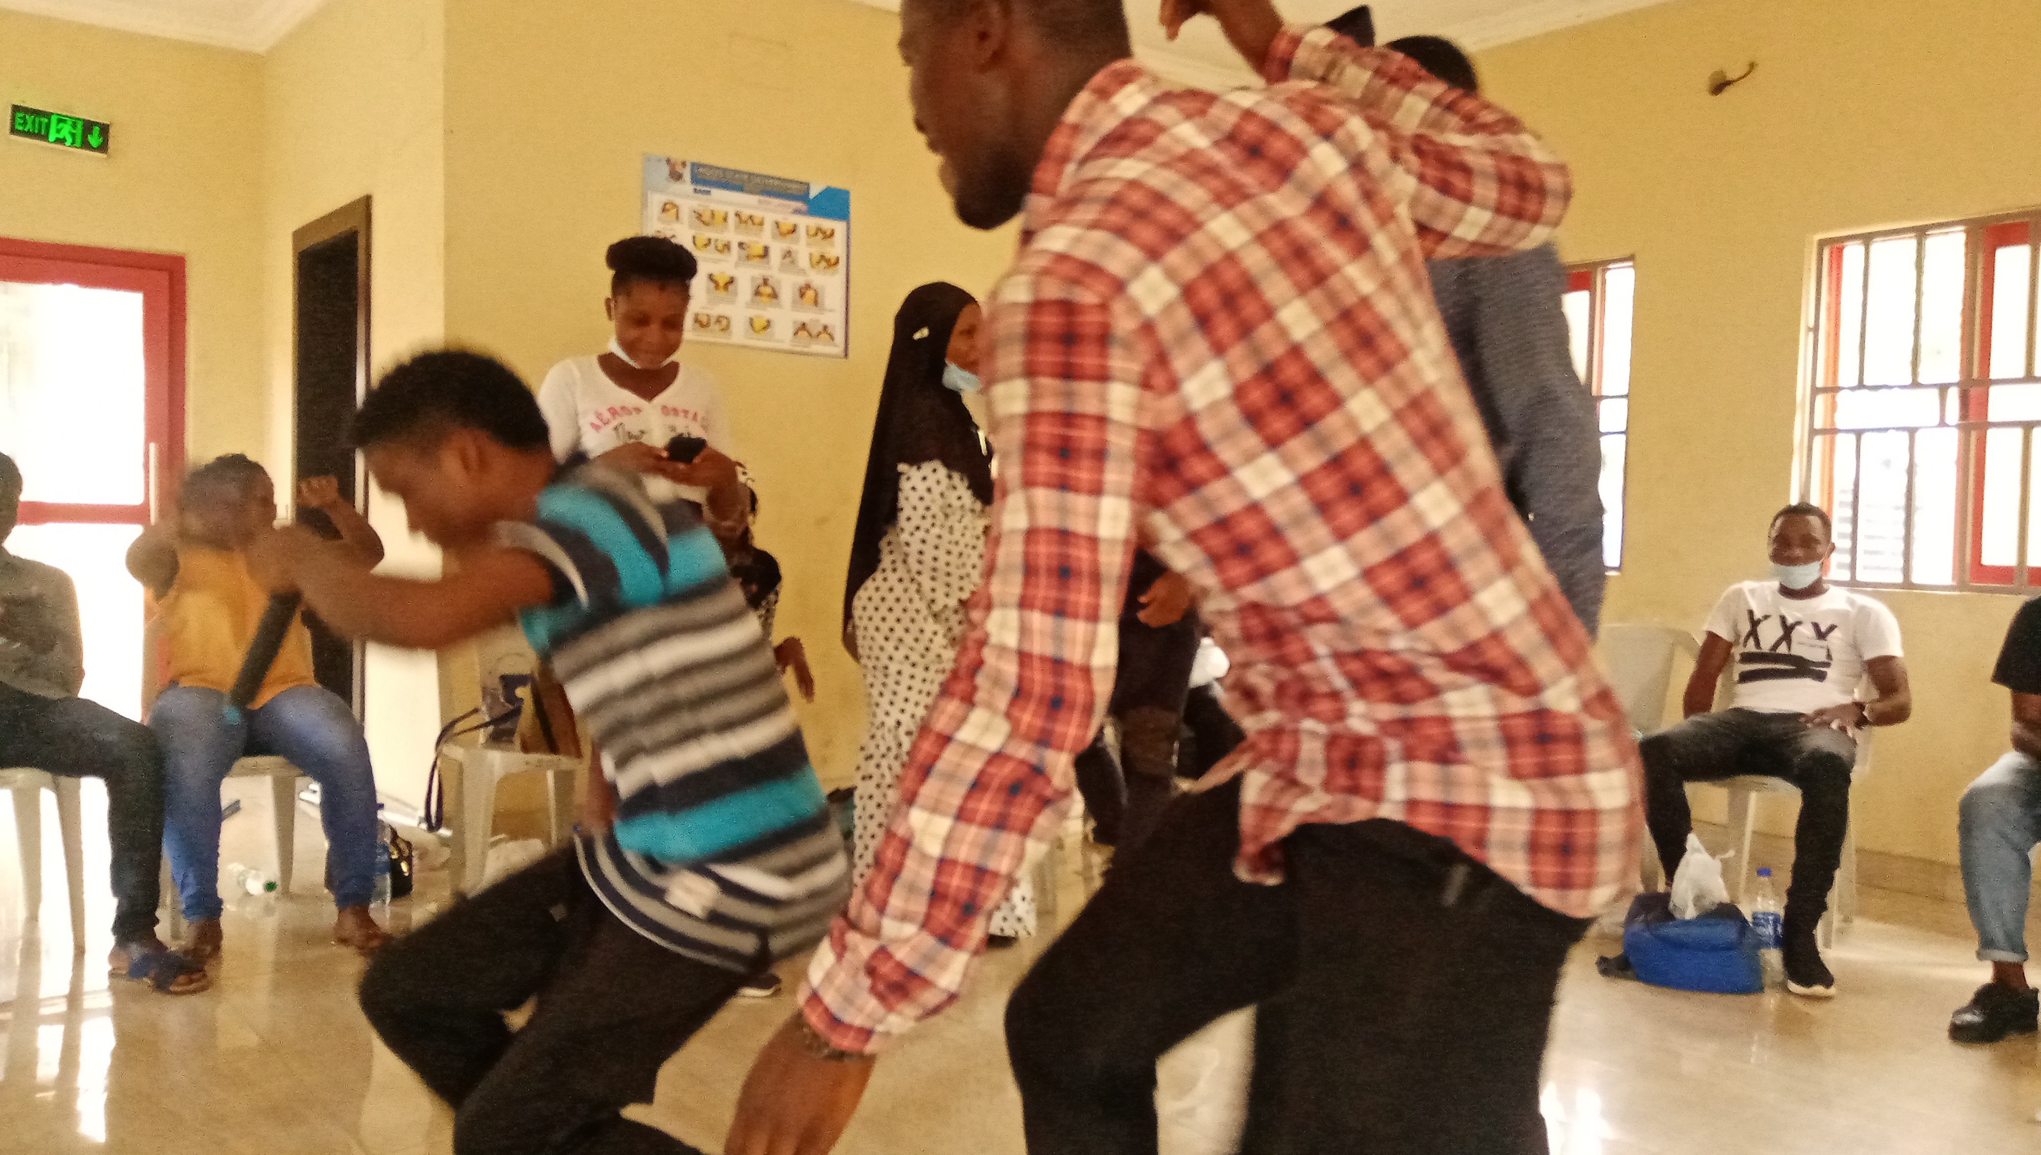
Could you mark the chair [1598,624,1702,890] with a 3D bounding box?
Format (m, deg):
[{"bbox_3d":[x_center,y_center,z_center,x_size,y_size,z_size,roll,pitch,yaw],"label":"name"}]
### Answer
[{"bbox_3d":[1.720,0.540,4.480,0.480,0.800,0.520,3,3,36],"label":"chair"}]

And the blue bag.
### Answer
[{"bbox_3d":[1.645,0.867,3.770,0.330,0.200,0.220,2,2,21],"label":"blue bag"}]

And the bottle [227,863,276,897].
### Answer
[{"bbox_3d":[-2.107,0.833,4.215,0.220,0.064,0.064,3,3,40],"label":"bottle"}]

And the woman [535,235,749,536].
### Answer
[{"bbox_3d":[-0.799,0.097,3.250,0.480,1.670,0.340,1,2,-16],"label":"woman"}]

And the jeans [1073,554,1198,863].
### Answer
[{"bbox_3d":[0.318,0.394,4.100,0.370,0.950,0.280,2,2,6],"label":"jeans"}]

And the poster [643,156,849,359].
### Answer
[{"bbox_3d":[-0.948,-1.105,5.300,0.800,0.600,0.012,0,3,-37],"label":"poster"}]

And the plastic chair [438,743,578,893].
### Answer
[{"bbox_3d":[-1.300,0.483,4.200,0.460,0.800,0.500,1,2,0],"label":"plastic chair"}]

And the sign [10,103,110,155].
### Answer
[{"bbox_3d":[-3.664,-1.707,5.850,0.335,0.130,0.030,6,-1,-37],"label":"sign"}]

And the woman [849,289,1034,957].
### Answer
[{"bbox_3d":[-0.183,0.096,3.870,0.480,1.650,0.460,2,2,16],"label":"woman"}]

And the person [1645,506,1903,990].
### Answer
[{"bbox_3d":[1.955,0.375,3.980,0.660,1.180,0.820,3,3,31],"label":"person"}]

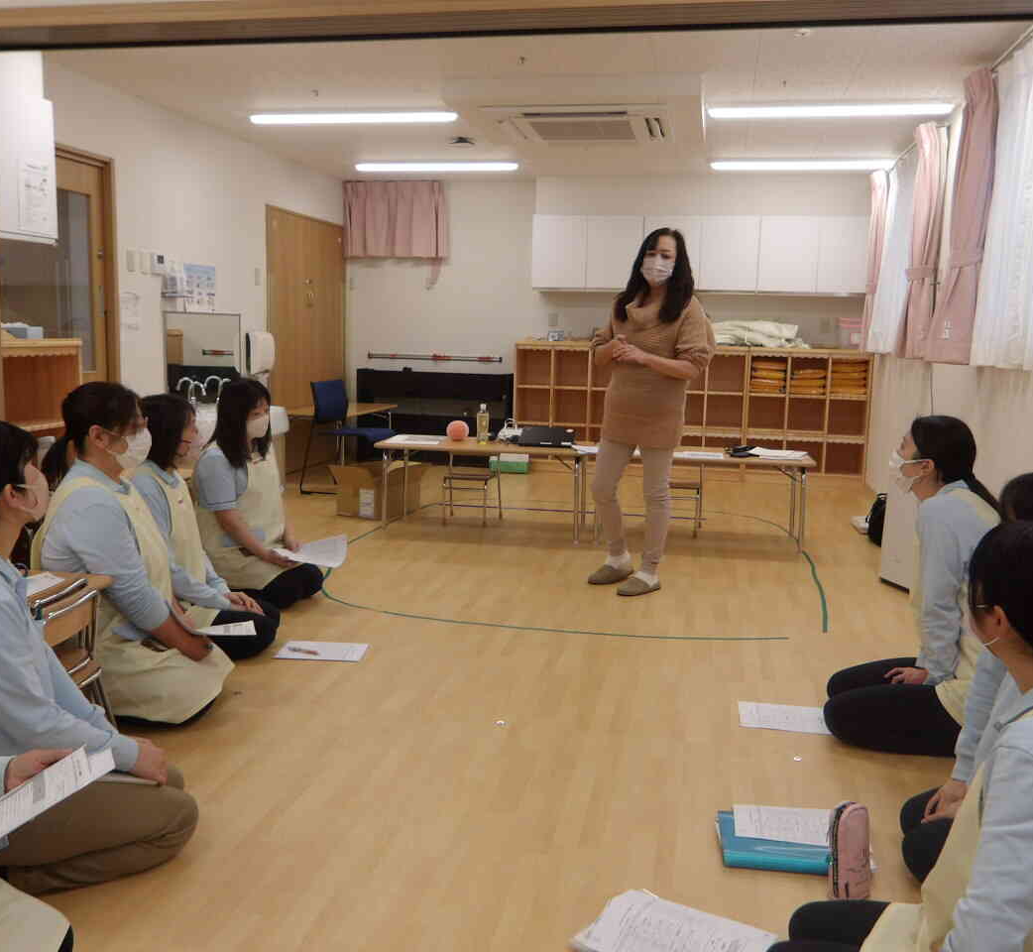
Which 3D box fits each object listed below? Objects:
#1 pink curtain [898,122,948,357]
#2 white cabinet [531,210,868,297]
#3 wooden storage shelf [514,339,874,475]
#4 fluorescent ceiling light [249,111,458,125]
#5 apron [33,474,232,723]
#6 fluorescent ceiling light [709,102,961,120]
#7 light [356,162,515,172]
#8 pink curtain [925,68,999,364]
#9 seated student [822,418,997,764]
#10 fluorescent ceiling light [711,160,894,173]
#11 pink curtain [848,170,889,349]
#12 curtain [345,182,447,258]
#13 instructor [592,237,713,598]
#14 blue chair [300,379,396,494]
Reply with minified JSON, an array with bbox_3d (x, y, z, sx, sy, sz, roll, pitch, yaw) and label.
[{"bbox_3d":[2.218,-1.272,5.464,0.130,1.230,0.500,3,9,11],"label":"pink curtain"},{"bbox_3d":[1.415,-1.708,7.689,2.560,0.570,0.380,3,9,10],"label":"white cabinet"},{"bbox_3d":[1.352,-0.512,7.885,2.720,1.040,0.370,3,9,10],"label":"wooden storage shelf"},{"bbox_3d":[-0.945,-2.064,5.702,1.260,0.070,0.130,3,9,10],"label":"fluorescent ceiling light"},{"bbox_3d":[-1.162,0.326,2.942,0.530,0.680,0.450,0,8,-8],"label":"apron"},{"bbox_3d":[1.690,-1.987,5.379,1.260,0.070,0.160,3,9,11],"label":"fluorescent ceiling light"},{"bbox_3d":[-0.610,-2.386,7.642,1.260,0.070,0.160,3,9,11],"label":"light"},{"bbox_3d":[2.024,-1.133,4.524,0.130,1.230,0.550,3,9,11],"label":"pink curtain"},{"bbox_3d":[1.213,0.290,2.853,0.590,0.920,0.450,4,9,16],"label":"seated student"},{"bbox_3d":[2.009,-2.172,6.934,1.260,0.070,0.130,3,9,10],"label":"fluorescent ceiling light"},{"bbox_3d":[2.554,-1.516,7.113,0.120,1.230,0.500,3,9,11],"label":"pink curtain"},{"bbox_3d":[-1.078,-2.247,8.666,0.950,0.660,0.120,3,9,11],"label":"curtain"},{"bbox_3d":[0.603,-0.278,4.351,0.500,1.570,0.390,9,11,41],"label":"instructor"},{"bbox_3d":[-1.143,-0.283,6.794,0.530,0.770,0.500,4,9,14],"label":"blue chair"}]

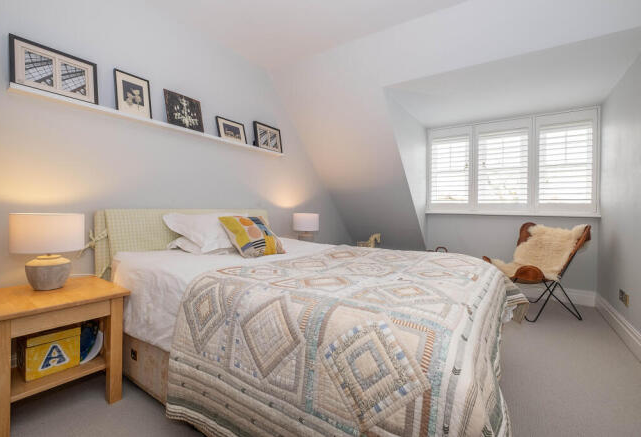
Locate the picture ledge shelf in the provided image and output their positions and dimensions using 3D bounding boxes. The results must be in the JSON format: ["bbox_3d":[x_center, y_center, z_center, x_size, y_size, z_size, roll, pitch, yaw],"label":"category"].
[{"bbox_3d":[-1.136,-0.752,2.432,0.110,0.050,2.180,2,2,36],"label":"picture ledge shelf"}]

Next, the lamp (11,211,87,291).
[{"bbox_3d":[-1.559,0.189,1.553,0.300,0.430,0.300,2,2,36],"label":"lamp"}]

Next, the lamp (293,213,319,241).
[{"bbox_3d":[-0.169,0.155,3.276,0.300,0.420,0.300,1,2,0],"label":"lamp"}]

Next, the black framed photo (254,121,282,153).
[{"bbox_3d":[-0.595,-0.924,3.178,0.030,0.300,0.370,-7,-3,36],"label":"black framed photo"}]

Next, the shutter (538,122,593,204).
[{"bbox_3d":[2.817,-0.659,3.153,0.540,1.000,0.050,2,2,36],"label":"shutter"}]

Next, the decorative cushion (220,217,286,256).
[{"bbox_3d":[-0.545,0.139,2.244,0.430,0.130,0.430,-1,45,-51],"label":"decorative cushion"}]

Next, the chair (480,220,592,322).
[{"bbox_3d":[2.211,0.519,2.867,0.680,0.930,0.720,0,2,-7],"label":"chair"}]

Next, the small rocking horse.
[{"bbox_3d":[0.718,0.390,4.006,0.380,0.350,0.120,1,2,27],"label":"small rocking horse"}]

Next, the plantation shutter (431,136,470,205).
[{"bbox_3d":[1.821,-0.700,3.876,0.550,1.010,0.050,2,2,36],"label":"plantation shutter"}]

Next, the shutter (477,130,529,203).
[{"bbox_3d":[2.334,-0.689,3.503,0.580,1.020,0.050,2,2,36],"label":"shutter"}]

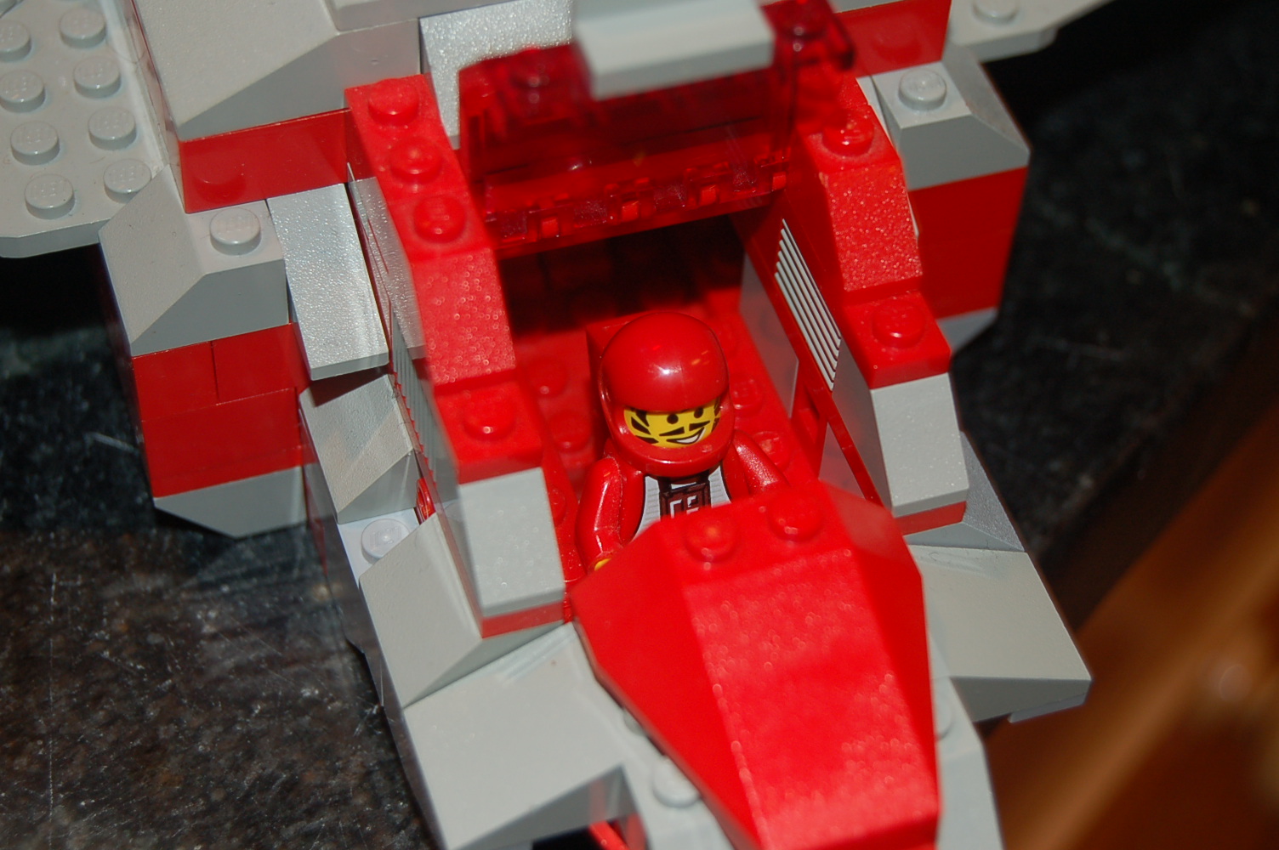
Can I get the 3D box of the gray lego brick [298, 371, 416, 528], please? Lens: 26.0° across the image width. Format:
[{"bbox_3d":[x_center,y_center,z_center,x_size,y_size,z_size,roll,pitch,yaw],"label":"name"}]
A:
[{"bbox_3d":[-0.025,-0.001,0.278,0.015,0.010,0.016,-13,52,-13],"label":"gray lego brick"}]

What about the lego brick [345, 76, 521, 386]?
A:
[{"bbox_3d":[-0.020,-0.019,0.259,0.008,0.011,0.032,-13,52,-14],"label":"lego brick"}]

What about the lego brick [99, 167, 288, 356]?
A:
[{"bbox_3d":[-0.044,-0.018,0.273,0.016,0.011,0.016,-13,52,-14],"label":"lego brick"}]

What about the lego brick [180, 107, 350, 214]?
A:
[{"bbox_3d":[-0.038,-0.028,0.271,0.016,0.010,0.008,-13,52,-14],"label":"lego brick"}]

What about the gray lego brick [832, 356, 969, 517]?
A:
[{"bbox_3d":[0.025,-0.001,0.264,0.008,0.010,0.016,-13,52,-14],"label":"gray lego brick"}]

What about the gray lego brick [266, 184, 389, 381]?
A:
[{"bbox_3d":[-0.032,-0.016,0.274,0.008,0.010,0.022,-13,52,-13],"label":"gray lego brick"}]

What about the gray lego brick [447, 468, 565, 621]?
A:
[{"bbox_3d":[-0.013,0.008,0.255,0.008,0.010,0.015,-13,52,-13],"label":"gray lego brick"}]

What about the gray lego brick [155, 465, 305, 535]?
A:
[{"bbox_3d":[-0.046,0.003,0.299,0.016,0.010,0.016,-13,52,-13],"label":"gray lego brick"}]

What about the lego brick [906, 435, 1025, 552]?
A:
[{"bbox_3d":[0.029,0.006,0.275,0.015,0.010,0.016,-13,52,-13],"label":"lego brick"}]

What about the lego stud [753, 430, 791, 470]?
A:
[{"bbox_3d":[0.013,0.003,0.282,0.005,0.002,0.005,2,50,-2],"label":"lego stud"}]

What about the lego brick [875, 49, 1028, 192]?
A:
[{"bbox_3d":[0.031,-0.035,0.292,0.016,0.011,0.016,-13,52,-14],"label":"lego brick"}]

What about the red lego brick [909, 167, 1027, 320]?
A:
[{"bbox_3d":[0.031,-0.024,0.305,0.016,0.022,0.016,-13,52,-14],"label":"red lego brick"}]

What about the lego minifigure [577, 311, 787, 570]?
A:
[{"bbox_3d":[0.003,0.005,0.273,0.021,0.031,0.021,-13,52,-14],"label":"lego minifigure"}]

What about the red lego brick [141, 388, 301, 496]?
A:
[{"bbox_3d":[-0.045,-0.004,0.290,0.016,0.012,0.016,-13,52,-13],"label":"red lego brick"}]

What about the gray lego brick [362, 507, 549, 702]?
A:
[{"bbox_3d":[-0.017,0.017,0.263,0.016,0.010,0.016,-13,52,-14],"label":"gray lego brick"}]

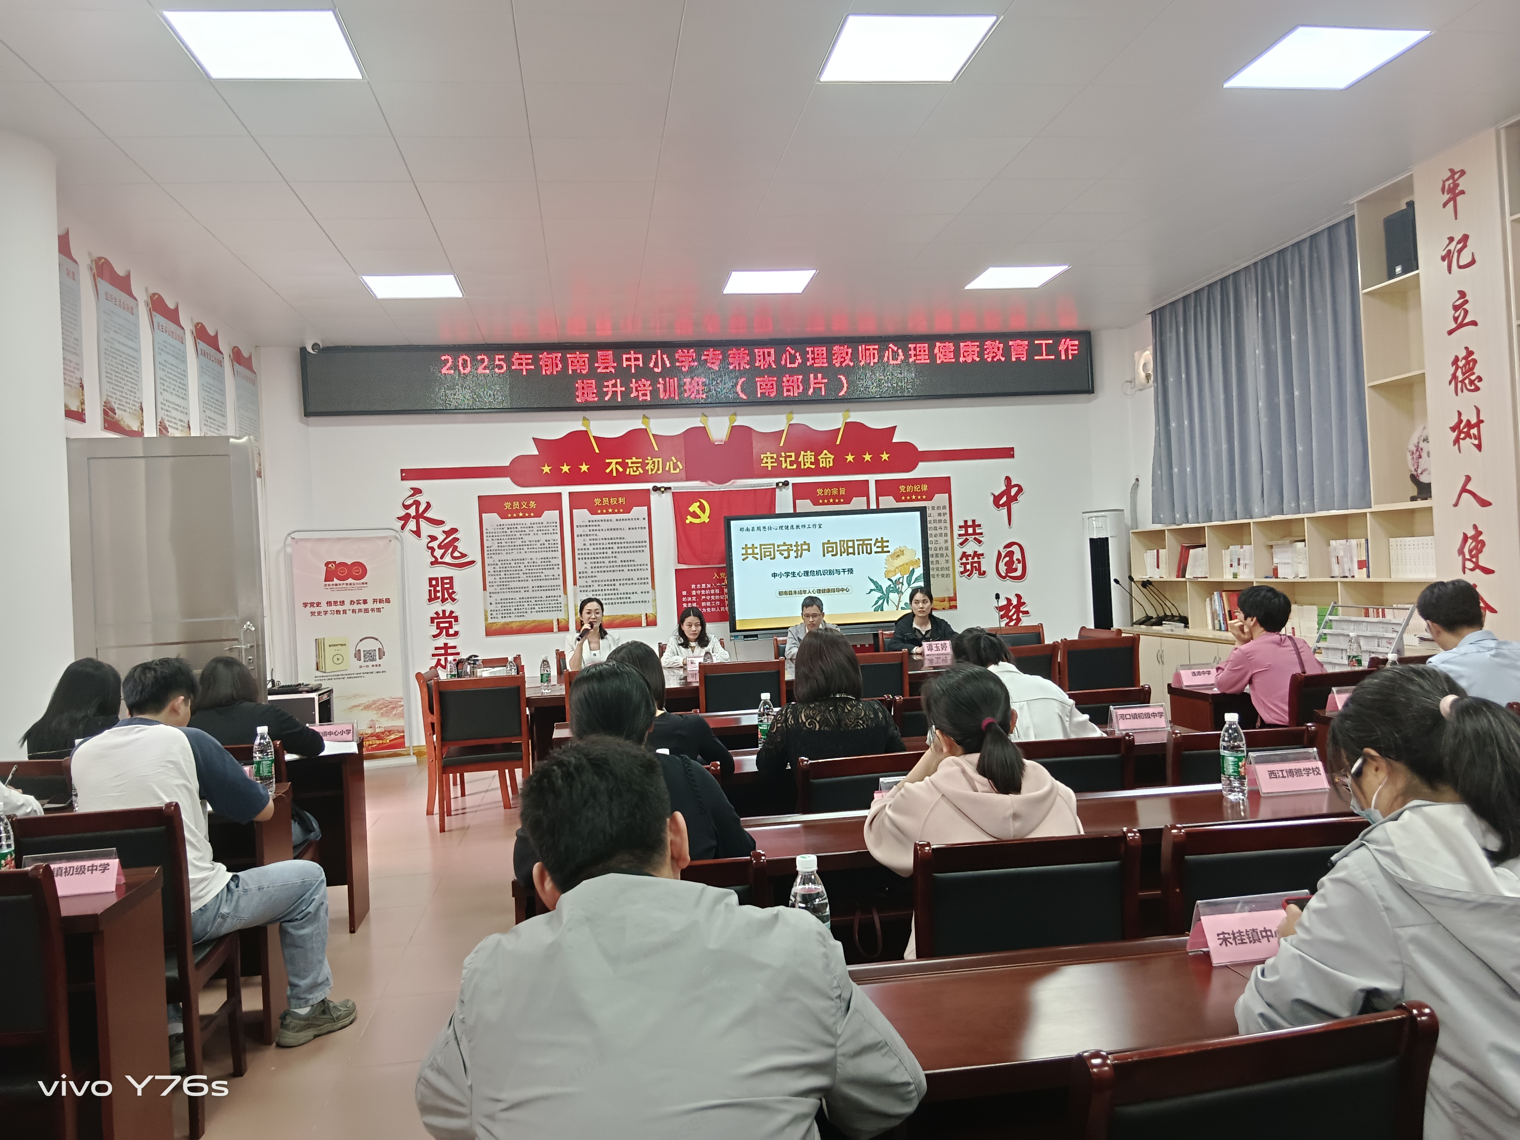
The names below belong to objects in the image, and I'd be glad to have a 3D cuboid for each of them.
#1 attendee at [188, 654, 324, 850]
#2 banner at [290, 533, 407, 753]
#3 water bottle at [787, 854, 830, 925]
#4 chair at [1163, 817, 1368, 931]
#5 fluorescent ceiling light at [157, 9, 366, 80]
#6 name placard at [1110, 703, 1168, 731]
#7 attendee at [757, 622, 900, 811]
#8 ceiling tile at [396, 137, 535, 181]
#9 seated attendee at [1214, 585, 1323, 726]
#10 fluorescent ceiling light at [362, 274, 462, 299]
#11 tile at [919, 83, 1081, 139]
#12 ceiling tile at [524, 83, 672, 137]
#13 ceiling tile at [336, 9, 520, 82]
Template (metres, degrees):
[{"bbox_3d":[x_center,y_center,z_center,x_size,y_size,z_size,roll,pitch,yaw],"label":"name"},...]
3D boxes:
[{"bbox_3d":[-1.960,0.918,4.354,0.530,1.180,0.750,-3,0,-4],"label":"attendee"},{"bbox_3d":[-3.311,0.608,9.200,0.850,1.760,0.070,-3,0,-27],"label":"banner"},{"bbox_3d":[0.079,0.562,1.784,0.066,0.230,0.066,-3,0,-8],"label":"water bottle"},{"bbox_3d":[0.959,0.928,2.399,0.434,0.899,0.525,-3,0,-8],"label":"chair"},{"bbox_3d":[-1.800,-1.927,4.189,0.590,0.030,0.590,-3,0,-8],"label":"fluorescent ceiling light"},{"bbox_3d":[1.385,0.536,4.165,0.200,0.094,0.076,-3,0,-2],"label":"name placard"},{"bbox_3d":[0.236,0.809,3.765,0.520,1.240,0.750,-3,0,-8],"label":"attendee"},{"bbox_3d":[-1.379,-1.954,5.424,0.600,0.020,0.600,-3,0,-8],"label":"ceiling tile"},{"bbox_3d":[2.287,0.702,5.097,0.520,1.240,0.680,-3,0,-16],"label":"seated attendee"},{"bbox_3d":[-2.384,-1.966,7.894,0.610,0.030,0.600,-3,0,-8],"label":"fluorescent ceiling light"},{"bbox_3d":[1.123,-2.159,5.376,0.610,0.020,0.600,-3,0,-8],"label":"tile"},{"bbox_3d":[-0.701,-1.989,4.933,0.600,0.020,0.600,-3,0,-8],"label":"ceiling tile"},{"bbox_3d":[-1.218,-1.981,4.314,0.600,0.020,0.590,-3,0,-8],"label":"ceiling tile"}]

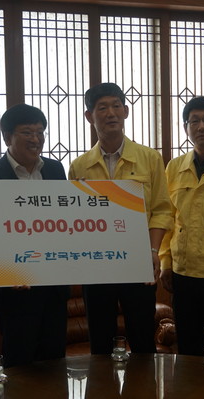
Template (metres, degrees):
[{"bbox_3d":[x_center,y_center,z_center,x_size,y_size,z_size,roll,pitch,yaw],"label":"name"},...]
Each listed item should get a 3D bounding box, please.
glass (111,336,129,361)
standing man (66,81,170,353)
[{"bbox_3d":[0.074,0.624,2.797,0.060,0.090,0.060,-1,4,0],"label":"glass"},{"bbox_3d":[0.106,0.320,3.151,0.490,1.706,0.360,-1,4,10],"label":"standing man"}]

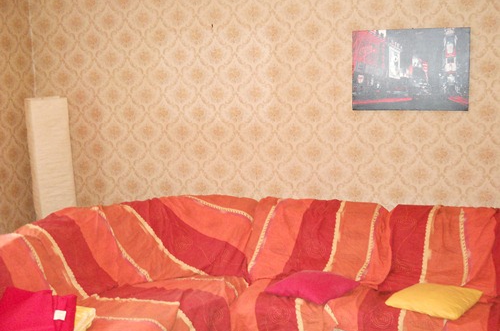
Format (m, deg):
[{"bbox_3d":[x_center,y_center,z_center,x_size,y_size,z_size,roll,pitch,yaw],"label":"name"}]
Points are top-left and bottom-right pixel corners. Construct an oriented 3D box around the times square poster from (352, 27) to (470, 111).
[{"bbox_3d":[0.982,-0.583,3.619,0.700,0.500,0.025,1,8,16],"label":"times square poster"}]

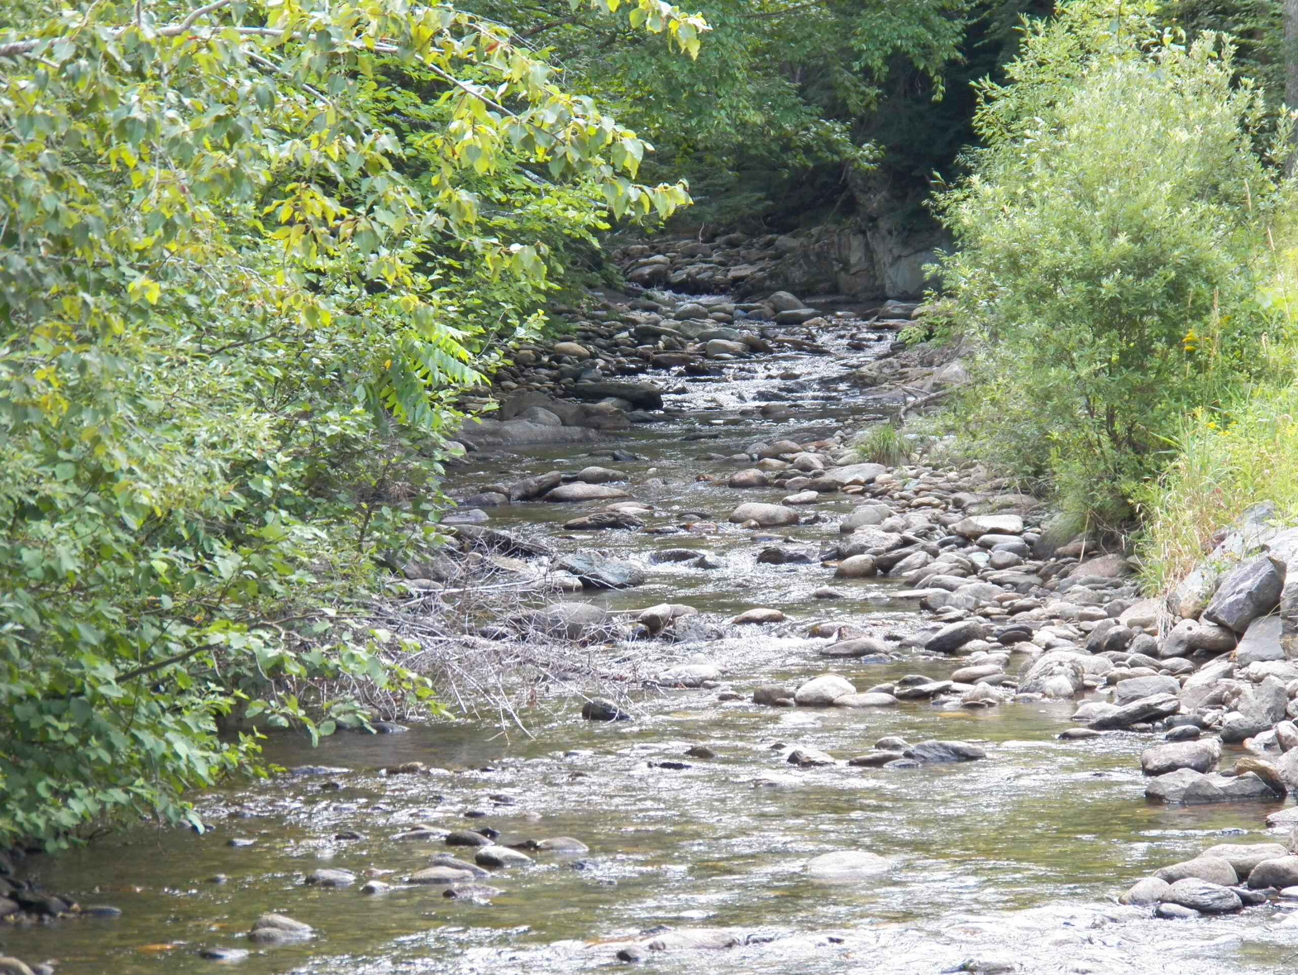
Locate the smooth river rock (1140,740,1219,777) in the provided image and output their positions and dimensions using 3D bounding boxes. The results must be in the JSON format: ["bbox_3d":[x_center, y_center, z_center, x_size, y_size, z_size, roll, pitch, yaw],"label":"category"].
[{"bbox_3d":[2.120,1.083,21.128,0.316,0.159,0.214,0,7,0],"label":"smooth river rock"}]

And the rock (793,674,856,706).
[{"bbox_3d":[0.754,0.875,22.684,0.270,0.143,0.210,0,7,0],"label":"rock"}]

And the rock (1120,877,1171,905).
[{"bbox_3d":[1.770,1.438,18.769,0.198,0.107,0.158,0,7,0],"label":"rock"}]

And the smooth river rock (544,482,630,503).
[{"bbox_3d":[-0.337,0.038,28.779,0.469,0.120,0.304,0,7,0],"label":"smooth river rock"}]

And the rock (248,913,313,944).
[{"bbox_3d":[-1.267,1.521,18.185,0.223,0.113,0.167,0,7,0],"label":"rock"}]

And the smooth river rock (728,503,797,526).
[{"bbox_3d":[0.602,0.152,27.906,0.364,0.134,0.261,0,7,0],"label":"smooth river rock"}]

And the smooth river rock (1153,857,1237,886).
[{"bbox_3d":[1.967,1.397,19.020,0.314,0.124,0.212,0,7,0],"label":"smooth river rock"}]

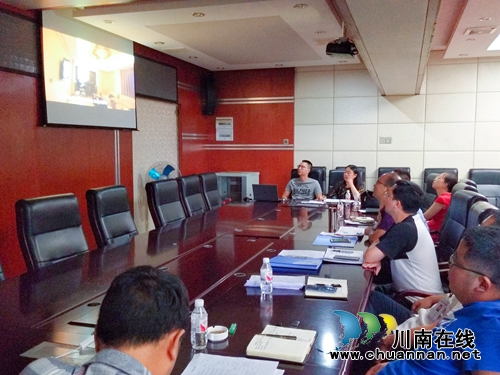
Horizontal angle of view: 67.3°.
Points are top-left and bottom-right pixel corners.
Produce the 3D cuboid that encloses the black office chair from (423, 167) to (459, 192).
[{"bbox_3d":[2.937,0.311,5.799,0.600,1.120,0.660,3,7,23],"label":"black office chair"}]

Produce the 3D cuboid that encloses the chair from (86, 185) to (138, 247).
[{"bbox_3d":[-0.973,0.575,3.119,0.650,1.120,0.600,2,6,22],"label":"chair"}]

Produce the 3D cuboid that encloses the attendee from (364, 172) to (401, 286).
[{"bbox_3d":[1.190,0.503,3.037,0.750,1.280,0.520,2,6,20],"label":"attendee"}]

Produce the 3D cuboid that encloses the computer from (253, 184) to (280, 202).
[{"bbox_3d":[0.225,0.072,5.084,0.350,0.230,0.280,1,6,9],"label":"computer"}]

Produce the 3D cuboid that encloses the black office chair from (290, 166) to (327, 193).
[{"bbox_3d":[0.879,0.294,5.892,0.600,1.120,0.660,3,7,20],"label":"black office chair"}]

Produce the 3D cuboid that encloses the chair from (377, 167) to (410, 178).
[{"bbox_3d":[2.316,0.281,5.909,0.600,1.135,0.650,1,6,7],"label":"chair"}]

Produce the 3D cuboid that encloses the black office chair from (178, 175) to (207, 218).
[{"bbox_3d":[-0.467,0.442,4.414,0.650,1.120,0.600,2,6,22],"label":"black office chair"}]

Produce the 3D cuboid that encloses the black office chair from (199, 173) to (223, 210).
[{"bbox_3d":[-0.345,0.405,4.887,0.660,1.120,0.600,3,7,23],"label":"black office chair"}]

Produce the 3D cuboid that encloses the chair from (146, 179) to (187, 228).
[{"bbox_3d":[-0.714,0.502,4.028,0.660,1.120,0.600,3,7,23],"label":"chair"}]

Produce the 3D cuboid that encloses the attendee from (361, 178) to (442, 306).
[{"bbox_3d":[0.985,0.609,2.403,0.680,1.290,0.500,6,8,39],"label":"attendee"}]

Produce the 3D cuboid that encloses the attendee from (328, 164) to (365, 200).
[{"bbox_3d":[1.323,0.313,5.299,0.500,1.220,0.660,5,8,37],"label":"attendee"}]

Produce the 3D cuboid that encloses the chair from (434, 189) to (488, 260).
[{"bbox_3d":[1.411,0.592,2.948,0.650,1.120,0.600,2,6,22],"label":"chair"}]

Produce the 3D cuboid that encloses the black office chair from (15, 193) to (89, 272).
[{"bbox_3d":[-1.148,0.638,2.502,0.650,1.120,0.600,2,6,23],"label":"black office chair"}]

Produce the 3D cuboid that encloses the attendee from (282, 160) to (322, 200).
[{"bbox_3d":[0.757,0.256,5.470,0.540,1.290,0.660,3,7,23],"label":"attendee"}]

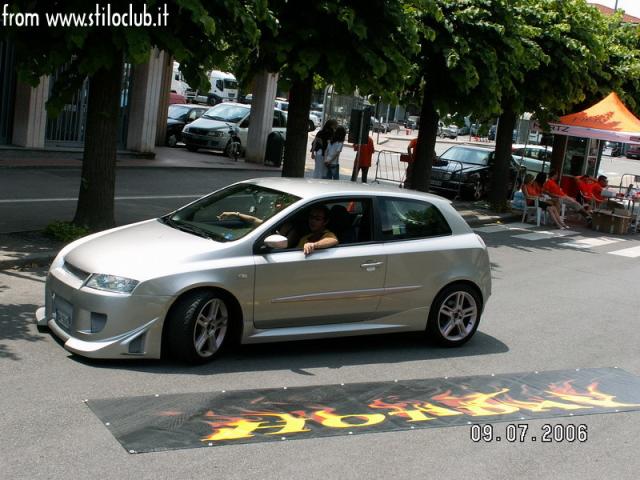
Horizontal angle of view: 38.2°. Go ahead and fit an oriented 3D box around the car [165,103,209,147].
[{"bbox_3d":[-4.930,-4.009,32.208,1.636,1.433,3.850,10,9,27],"label":"car"}]

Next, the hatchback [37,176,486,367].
[{"bbox_3d":[-0.311,0.138,8.408,4.190,1.440,1.790,1,10,-35],"label":"hatchback"}]

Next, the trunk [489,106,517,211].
[{"bbox_3d":[4.757,-2.061,23.453,0.430,2.650,0.430,6,8,0],"label":"trunk"}]

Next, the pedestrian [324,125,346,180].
[{"bbox_3d":[0.301,-1.588,19.547,0.480,1.660,0.360,11,9,30],"label":"pedestrian"}]

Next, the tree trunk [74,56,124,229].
[{"bbox_3d":[-3.207,-1.410,13.574,0.560,2.520,0.560,6,8,0],"label":"tree trunk"}]

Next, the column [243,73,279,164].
[{"bbox_3d":[-1.797,-3.908,28.354,0.540,3.100,0.540,12,10,35],"label":"column"}]

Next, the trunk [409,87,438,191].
[{"bbox_3d":[2.112,-1.867,18.864,0.500,2.700,0.500,6,8,0],"label":"trunk"}]

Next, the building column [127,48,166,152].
[{"bbox_3d":[-4.737,-3.804,25.129,0.540,3.100,0.540,12,10,35],"label":"building column"}]

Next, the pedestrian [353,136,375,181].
[{"bbox_3d":[1.264,-2.484,27.500,0.500,1.700,0.320,5,8,-8],"label":"pedestrian"}]

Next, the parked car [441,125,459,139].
[{"bbox_3d":[12.092,-10.798,92.000,4.200,1.500,1.750,13,10,36],"label":"parked car"}]

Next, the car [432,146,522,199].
[{"bbox_3d":[4.459,-2.033,27.078,1.720,1.420,4.450,10,9,28],"label":"car"}]

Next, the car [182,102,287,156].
[{"bbox_3d":[-2.624,-3.532,29.151,1.750,1.600,4.300,9,9,25],"label":"car"}]

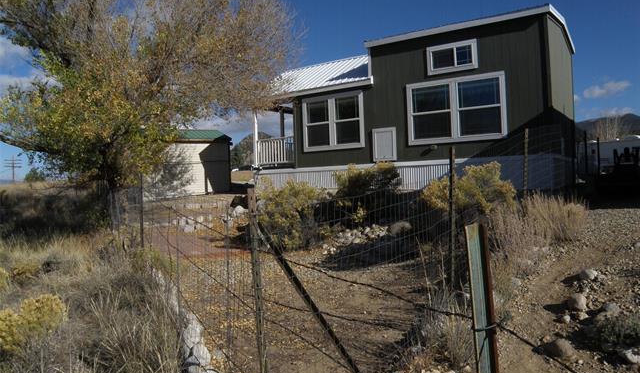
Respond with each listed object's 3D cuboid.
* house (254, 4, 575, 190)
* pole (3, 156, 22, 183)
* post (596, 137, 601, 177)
[{"bbox_3d":[2.990,-2.300,16.400,9.900,4.850,5.000,-2,0,35],"label":"house"},{"bbox_3d":[-57.500,-2.400,90.000,3.200,6.500,0.300,-2,0,-33],"label":"pole"},{"bbox_3d":[7.550,-0.660,13.000,0.060,1.350,0.060,-2,0,37],"label":"post"}]

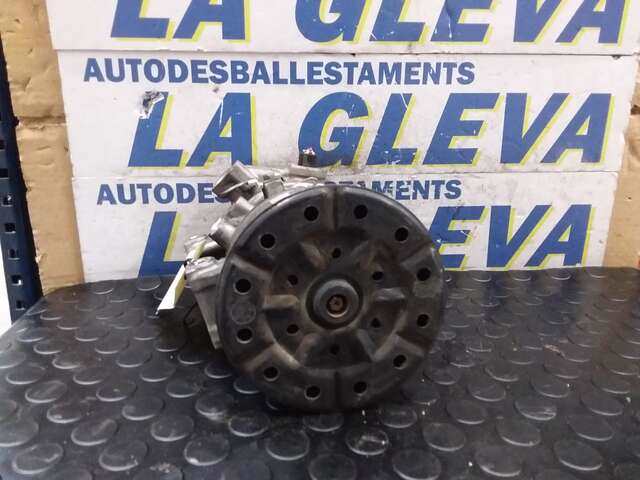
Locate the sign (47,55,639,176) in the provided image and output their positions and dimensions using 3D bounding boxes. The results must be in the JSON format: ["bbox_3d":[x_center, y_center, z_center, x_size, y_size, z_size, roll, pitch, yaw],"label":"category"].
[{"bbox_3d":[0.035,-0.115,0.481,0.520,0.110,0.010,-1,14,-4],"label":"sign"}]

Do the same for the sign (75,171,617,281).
[{"bbox_3d":[0.032,-0.012,0.514,0.520,0.110,0.010,-1,14,-4],"label":"sign"}]

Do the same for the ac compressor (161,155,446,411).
[{"bbox_3d":[-0.017,0.009,0.361,0.152,0.134,0.195,-3,15,-10],"label":"ac compressor"}]

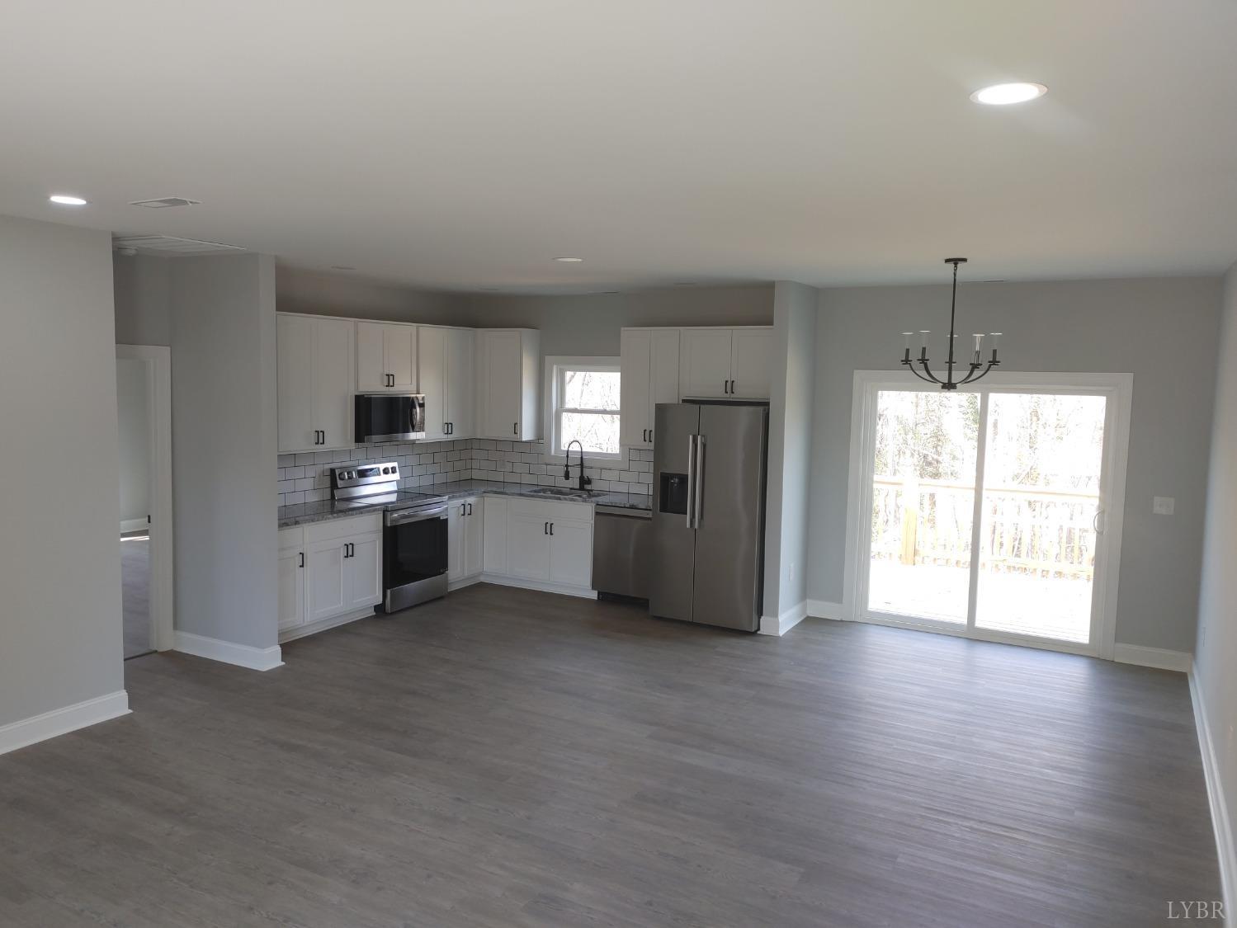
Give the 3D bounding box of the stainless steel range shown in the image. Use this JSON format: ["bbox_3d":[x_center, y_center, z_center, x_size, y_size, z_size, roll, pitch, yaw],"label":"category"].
[{"bbox_3d":[-1.990,0.622,8.180,0.690,1.189,0.758,4,6,29],"label":"stainless steel range"}]

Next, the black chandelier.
[{"bbox_3d":[2.035,-0.849,5.671,0.590,0.788,0.580,4,6,29],"label":"black chandelier"}]

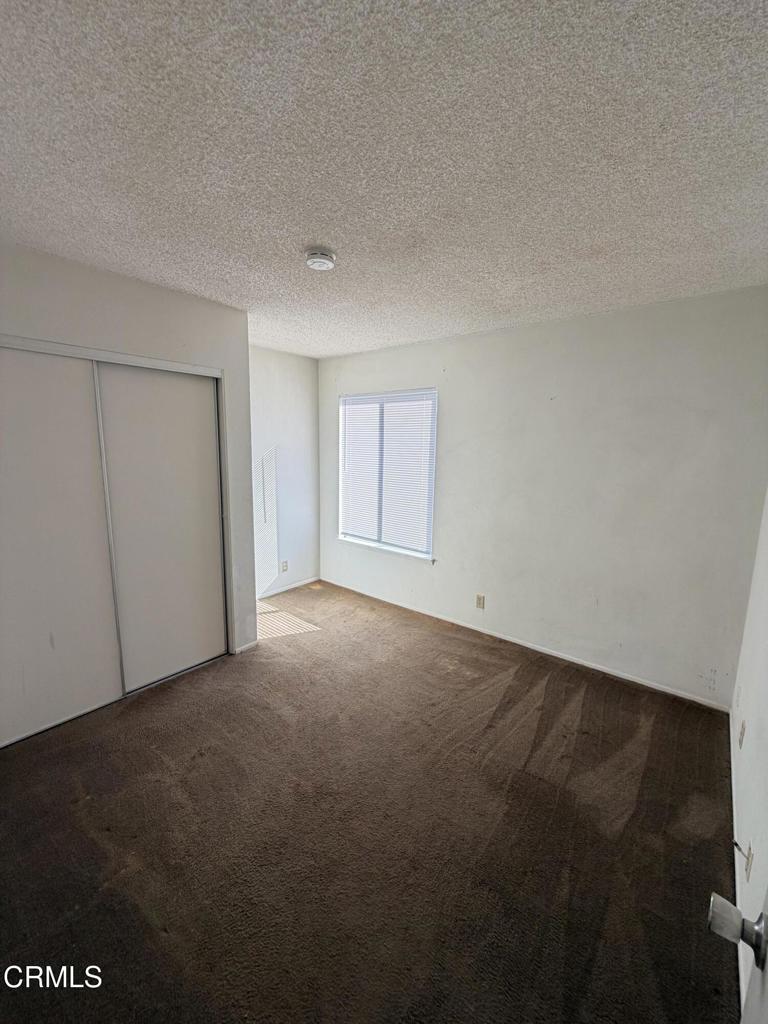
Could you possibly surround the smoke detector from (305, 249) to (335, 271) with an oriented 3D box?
[{"bbox_3d":[-0.301,-1.198,1.976,0.140,0.040,0.140,1,10,0],"label":"smoke detector"}]

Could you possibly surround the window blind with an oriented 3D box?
[{"bbox_3d":[0.002,-0.393,4.051,1.160,1.460,0.050,9,12,38],"label":"window blind"}]

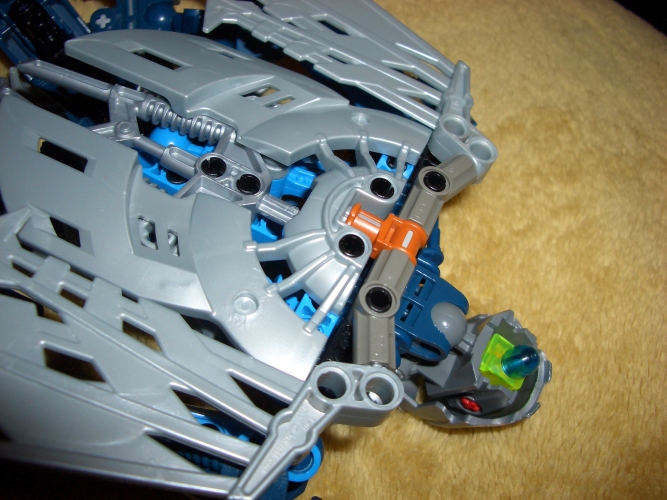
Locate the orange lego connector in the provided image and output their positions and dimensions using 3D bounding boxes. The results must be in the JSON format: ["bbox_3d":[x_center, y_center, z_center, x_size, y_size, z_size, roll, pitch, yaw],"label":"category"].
[{"bbox_3d":[0.010,-0.002,0.134,0.016,0.008,0.008,24,55,7],"label":"orange lego connector"}]

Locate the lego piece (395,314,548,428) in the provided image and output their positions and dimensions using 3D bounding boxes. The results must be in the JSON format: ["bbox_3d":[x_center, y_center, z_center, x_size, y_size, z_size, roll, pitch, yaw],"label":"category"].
[{"bbox_3d":[0.033,0.026,0.153,0.029,0.021,0.031,27,55,2],"label":"lego piece"}]

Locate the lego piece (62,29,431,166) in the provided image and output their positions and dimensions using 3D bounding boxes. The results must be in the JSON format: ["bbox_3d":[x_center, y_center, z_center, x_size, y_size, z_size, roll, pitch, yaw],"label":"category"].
[{"bbox_3d":[-0.018,-0.035,0.150,0.080,0.009,0.027,27,55,2],"label":"lego piece"}]

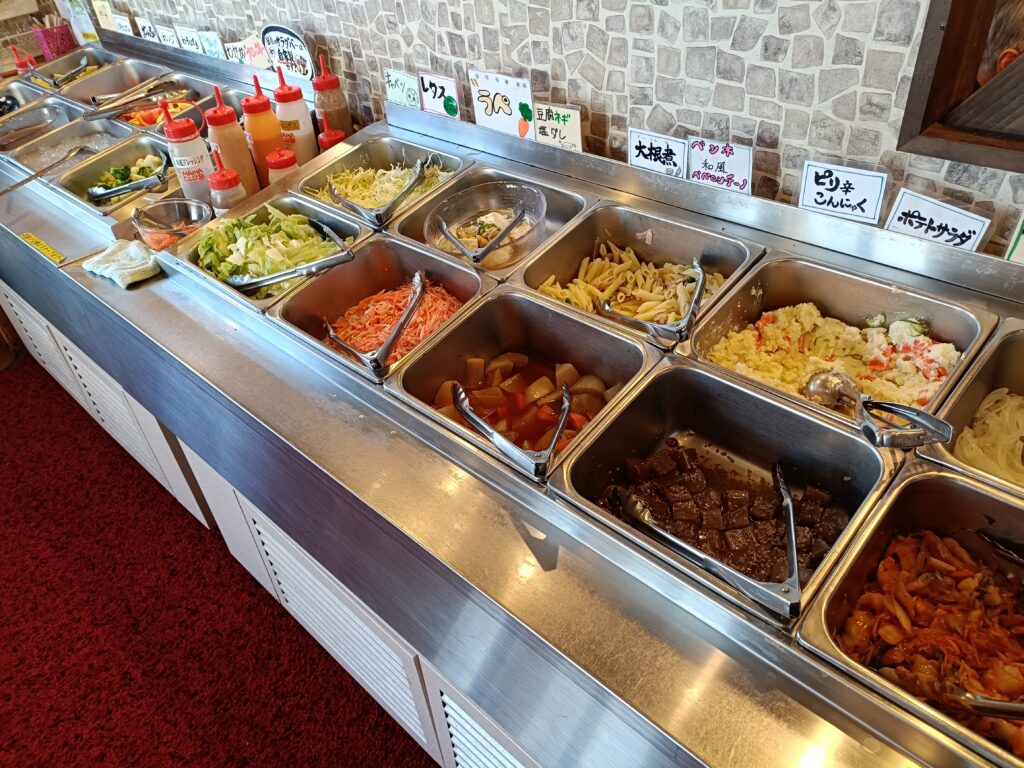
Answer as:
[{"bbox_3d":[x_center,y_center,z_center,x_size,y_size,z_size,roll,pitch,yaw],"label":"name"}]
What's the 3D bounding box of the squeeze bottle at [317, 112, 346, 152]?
[{"bbox_3d":[-0.429,-0.557,1.796,0.076,0.200,0.076,27,47,35],"label":"squeeze bottle"}]

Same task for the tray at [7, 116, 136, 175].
[{"bbox_3d":[-1.232,-0.630,2.112,0.325,0.102,0.265,27,58,35],"label":"tray"}]

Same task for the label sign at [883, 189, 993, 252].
[{"bbox_3d":[0.582,-0.216,1.019,0.118,0.074,0.005,33,51,29],"label":"label sign"}]

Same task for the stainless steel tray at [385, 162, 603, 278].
[{"bbox_3d":[-0.034,-0.284,1.434,0.325,0.102,0.265,27,58,35],"label":"stainless steel tray"}]

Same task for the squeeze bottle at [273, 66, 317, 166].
[{"bbox_3d":[-0.530,-0.626,1.823,0.083,0.290,0.083,27,47,35],"label":"squeeze bottle"}]

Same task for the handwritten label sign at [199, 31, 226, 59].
[{"bbox_3d":[-0.891,-1.006,2.199,0.122,0.080,0.005,27,47,35],"label":"handwritten label sign"}]

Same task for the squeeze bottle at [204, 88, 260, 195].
[{"bbox_3d":[-0.645,-0.539,1.716,0.074,0.286,0.074,28,48,35],"label":"squeeze bottle"}]

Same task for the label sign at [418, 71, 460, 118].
[{"bbox_3d":[-0.153,-0.606,1.566,0.120,0.094,0.004,27,47,35],"label":"label sign"}]

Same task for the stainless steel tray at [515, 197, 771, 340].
[{"bbox_3d":[0.200,-0.153,1.216,0.325,0.100,0.265,28,59,35],"label":"stainless steel tray"}]

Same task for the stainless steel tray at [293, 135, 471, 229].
[{"bbox_3d":[-0.274,-0.409,1.626,0.325,0.102,0.265,27,58,35],"label":"stainless steel tray"}]

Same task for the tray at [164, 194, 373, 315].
[{"bbox_3d":[-0.459,-0.241,1.486,0.327,0.100,0.266,28,58,35],"label":"tray"}]

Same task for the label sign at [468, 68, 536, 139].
[{"bbox_3d":[-0.019,-0.544,1.456,0.166,0.125,0.004,27,47,35],"label":"label sign"}]

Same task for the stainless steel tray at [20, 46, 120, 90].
[{"bbox_3d":[-1.493,-1.039,2.548,0.327,0.100,0.266,28,58,35],"label":"stainless steel tray"}]

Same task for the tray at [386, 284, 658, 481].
[{"bbox_3d":[0.022,0.014,1.119,0.325,0.102,0.265,27,58,35],"label":"tray"}]

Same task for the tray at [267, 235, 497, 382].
[{"bbox_3d":[-0.220,-0.111,1.312,0.325,0.102,0.265,27,58,35],"label":"tray"}]

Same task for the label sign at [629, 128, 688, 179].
[{"bbox_3d":[0.250,-0.394,1.274,0.118,0.072,0.005,28,48,35],"label":"label sign"}]

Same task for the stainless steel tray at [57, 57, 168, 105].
[{"bbox_3d":[-1.243,-0.910,2.349,0.325,0.100,0.265,28,59,35],"label":"stainless steel tray"}]

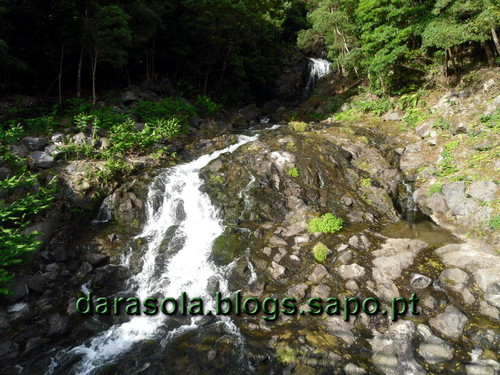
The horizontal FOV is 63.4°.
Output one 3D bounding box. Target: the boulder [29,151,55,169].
[{"bbox_3d":[-6.187,-0.831,12.000,0.770,0.480,0.620,0,6,0],"label":"boulder"}]

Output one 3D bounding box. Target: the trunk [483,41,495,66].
[{"bbox_3d":[10.616,-5.964,18.000,0.320,1.200,0.320,-9,6,0],"label":"trunk"}]

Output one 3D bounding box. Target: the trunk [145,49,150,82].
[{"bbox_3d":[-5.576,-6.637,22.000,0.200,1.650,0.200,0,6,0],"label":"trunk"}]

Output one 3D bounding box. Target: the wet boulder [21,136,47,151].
[{"bbox_3d":[-6.928,-1.414,13.000,0.900,0.480,0.700,0,6,0],"label":"wet boulder"}]

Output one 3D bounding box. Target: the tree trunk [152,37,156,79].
[{"bbox_3d":[-5.195,-7.072,22.000,0.180,2.300,0.180,0,6,0],"label":"tree trunk"}]

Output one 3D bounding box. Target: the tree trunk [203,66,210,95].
[{"bbox_3d":[-2.151,-5.292,20.000,0.270,1.400,0.270,6,6,0],"label":"tree trunk"}]

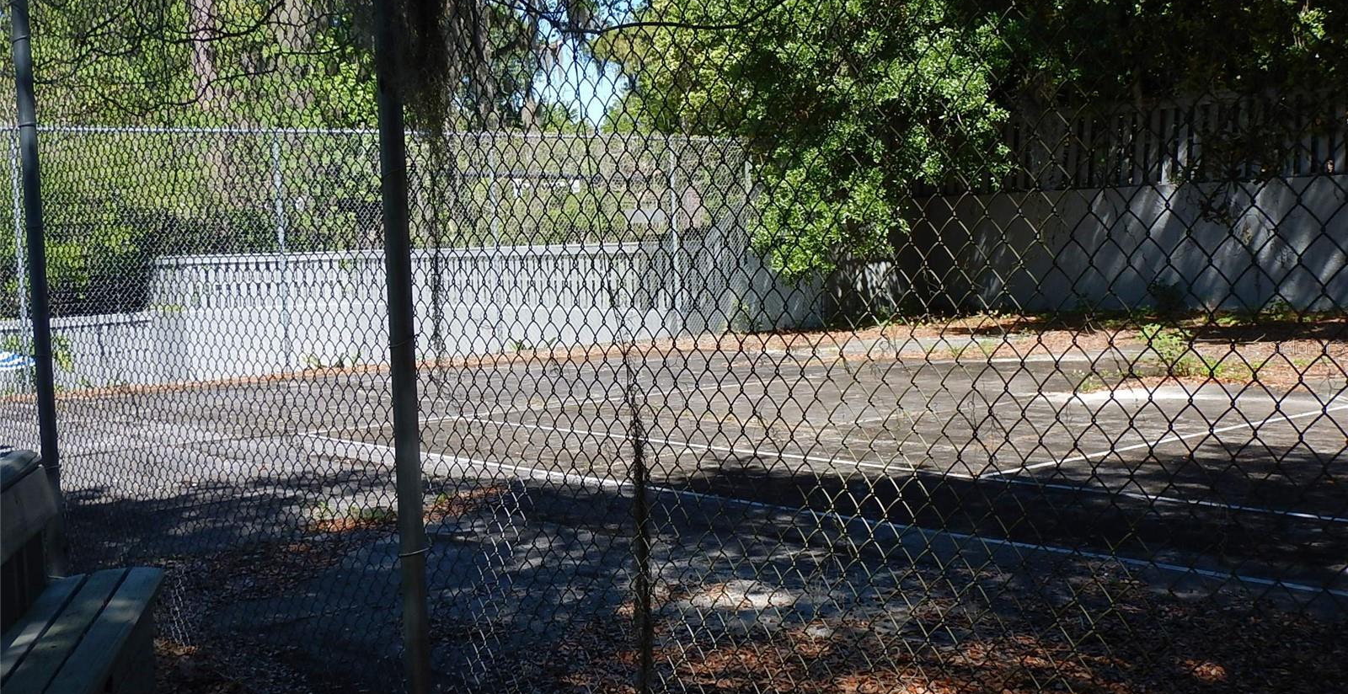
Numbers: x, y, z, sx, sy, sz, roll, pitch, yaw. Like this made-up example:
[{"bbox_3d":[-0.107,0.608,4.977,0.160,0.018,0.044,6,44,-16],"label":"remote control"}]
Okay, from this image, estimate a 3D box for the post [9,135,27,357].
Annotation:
[{"bbox_3d":[-7.140,-0.915,17.000,0.063,2.860,0.063,-5,5,-39],"label":"post"}]

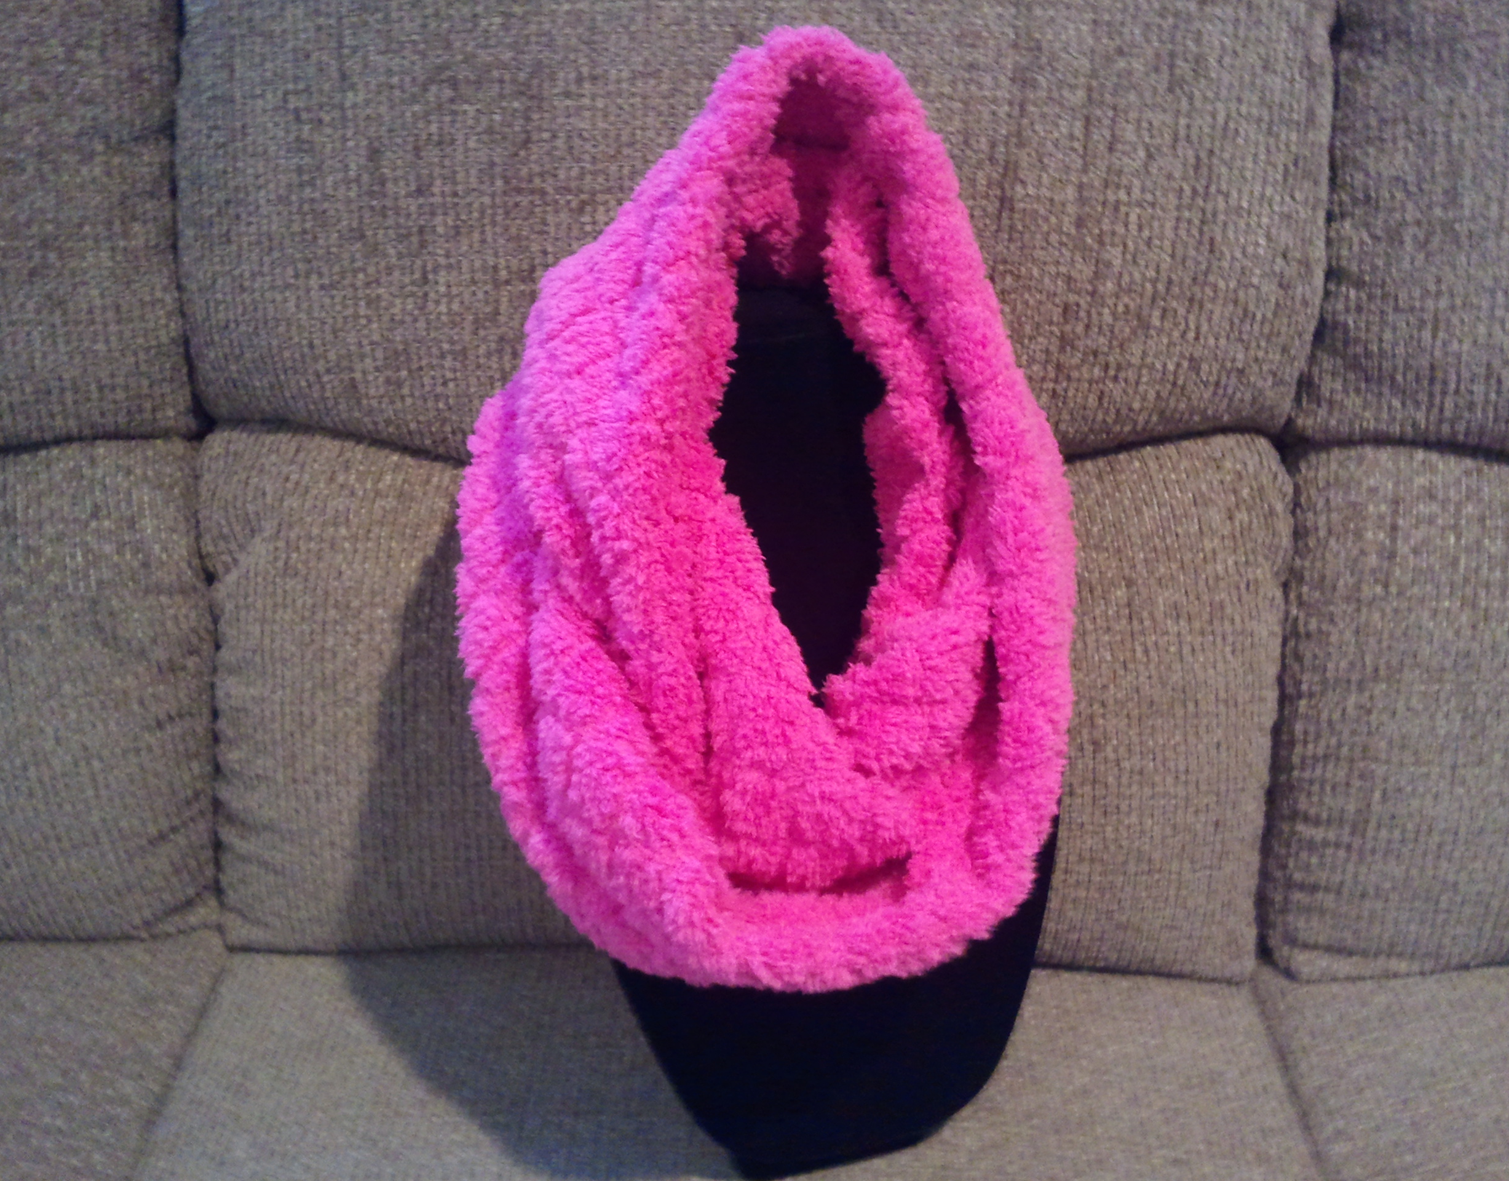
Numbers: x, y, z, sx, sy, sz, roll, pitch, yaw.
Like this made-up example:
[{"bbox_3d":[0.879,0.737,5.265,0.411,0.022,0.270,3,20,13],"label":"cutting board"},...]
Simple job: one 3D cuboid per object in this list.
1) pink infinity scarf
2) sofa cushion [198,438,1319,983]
[{"bbox_3d":[0.005,-0.035,0.675,0.260,0.400,0.190,-1,16,-3],"label":"pink infinity scarf"},{"bbox_3d":[-0.003,0.058,0.895,0.590,0.310,0.160,1,11,2],"label":"sofa cushion"}]

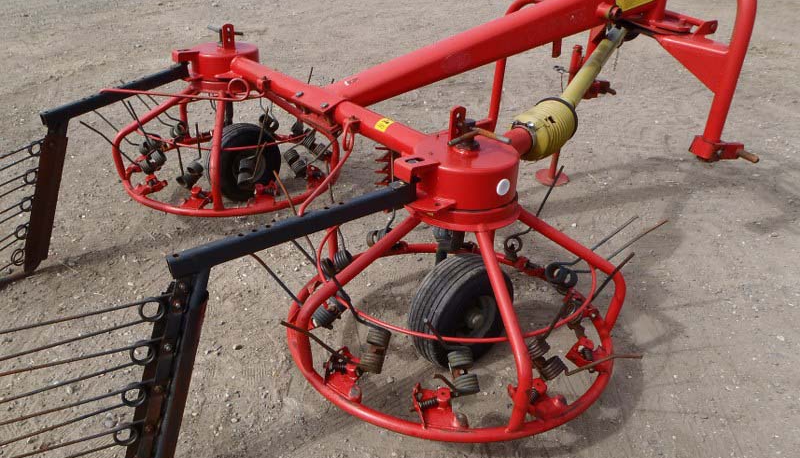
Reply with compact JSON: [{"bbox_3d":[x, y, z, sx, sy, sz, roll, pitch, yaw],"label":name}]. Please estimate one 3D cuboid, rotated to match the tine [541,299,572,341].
[{"bbox_3d":[0.384,0.227,1.599,0.012,0.244,0.012,-2,60,-3],"label":"tine"}]

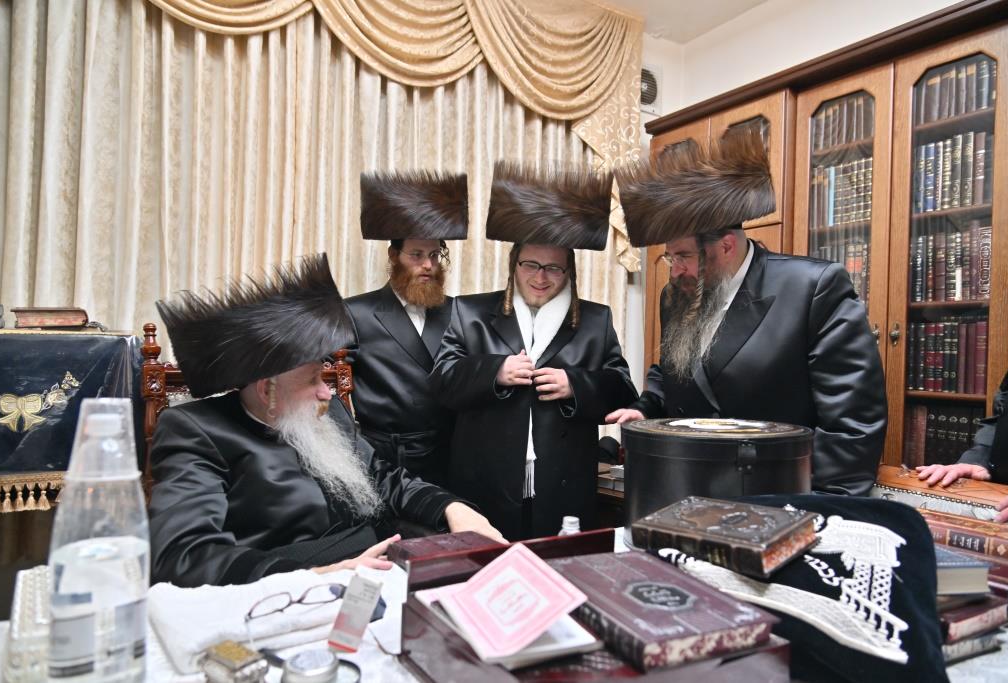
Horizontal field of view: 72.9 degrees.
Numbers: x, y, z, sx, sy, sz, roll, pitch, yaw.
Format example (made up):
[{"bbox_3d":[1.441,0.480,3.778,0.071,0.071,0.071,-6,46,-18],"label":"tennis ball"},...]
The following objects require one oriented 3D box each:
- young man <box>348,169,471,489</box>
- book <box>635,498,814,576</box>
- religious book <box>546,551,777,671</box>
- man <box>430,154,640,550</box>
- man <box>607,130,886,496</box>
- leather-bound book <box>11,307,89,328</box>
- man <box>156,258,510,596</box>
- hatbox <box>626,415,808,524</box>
[{"bbox_3d":[-0.330,0.348,2.323,0.540,1.860,0.380,2,-1,-14],"label":"young man"},{"bbox_3d":[0.365,0.316,1.131,0.175,0.045,0.240,-9,3,-40],"label":"book"},{"bbox_3d":[0.153,0.291,0.770,0.165,0.034,0.247,2,-1,-23],"label":"religious book"},{"bbox_3d":[0.079,0.381,2.043,0.600,1.810,0.420,2,-1,5],"label":"man"},{"bbox_3d":[0.608,0.397,1.713,0.600,1.800,0.600,3,-2,-41],"label":"man"},{"bbox_3d":[-1.250,-0.065,1.880,0.170,0.052,0.240,3,-1,-32],"label":"leather-bound book"},{"bbox_3d":[-0.388,0.542,1.419,0.780,1.430,0.680,1,-2,41],"label":"man"},{"bbox_3d":[0.466,0.323,1.514,0.420,0.270,0.420,2,-1,0],"label":"hatbox"}]

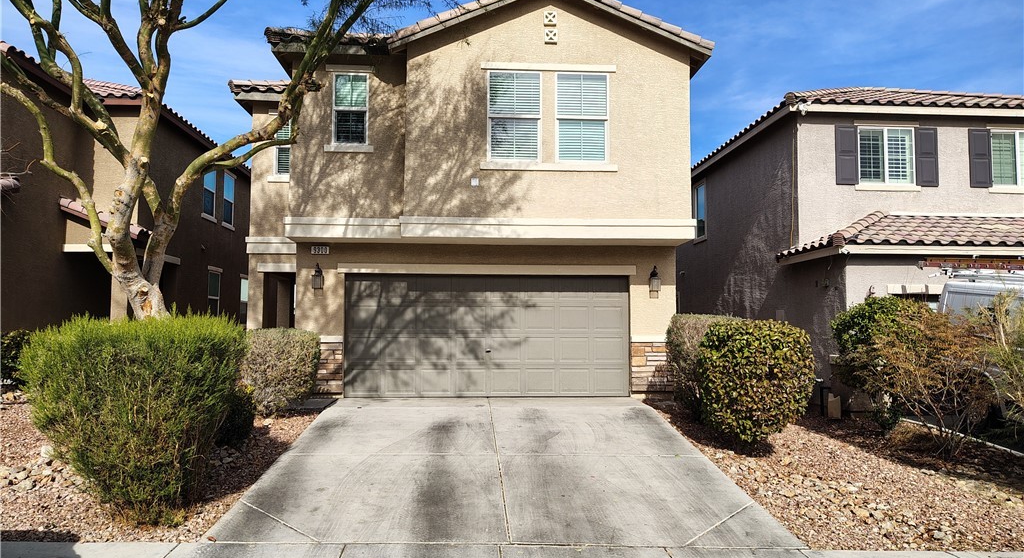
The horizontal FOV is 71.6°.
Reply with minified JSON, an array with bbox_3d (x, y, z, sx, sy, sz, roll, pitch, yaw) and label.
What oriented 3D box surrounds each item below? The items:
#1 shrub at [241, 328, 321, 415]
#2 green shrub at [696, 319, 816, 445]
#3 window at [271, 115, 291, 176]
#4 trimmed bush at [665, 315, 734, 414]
[{"bbox_3d":[-3.533,1.396,10.782,1.220,1.285,1.180,0,-4,-3],"label":"shrub"},{"bbox_3d":[3.182,1.337,9.192,1.480,1.597,1.400,0,-4,-3],"label":"green shrub"},{"bbox_3d":[-4.473,-2.676,14.222,0.570,1.188,0.100,0,-4,-3],"label":"window"},{"bbox_3d":[3.065,1.333,11.144,1.300,1.518,1.250,0,-4,-3],"label":"trimmed bush"}]

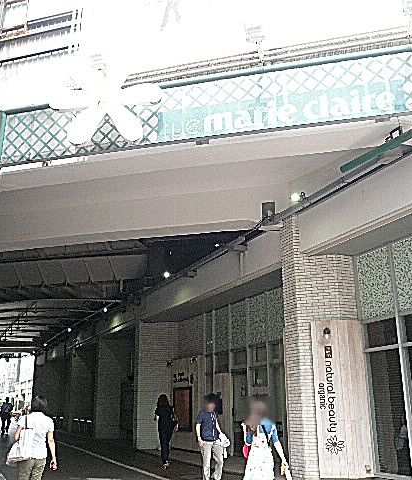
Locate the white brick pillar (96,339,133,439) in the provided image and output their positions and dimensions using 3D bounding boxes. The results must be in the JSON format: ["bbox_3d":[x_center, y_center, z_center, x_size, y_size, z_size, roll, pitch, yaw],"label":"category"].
[{"bbox_3d":[-3.941,6.286,22.032,1.500,4.050,0.650,0,-17,0],"label":"white brick pillar"}]

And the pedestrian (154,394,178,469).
[{"bbox_3d":[-0.934,4.526,12.235,0.540,1.630,0.380,7,-19,-24],"label":"pedestrian"}]

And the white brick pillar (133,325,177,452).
[{"bbox_3d":[-1.685,4.779,17.294,1.350,4.100,0.600,0,-17,0],"label":"white brick pillar"}]

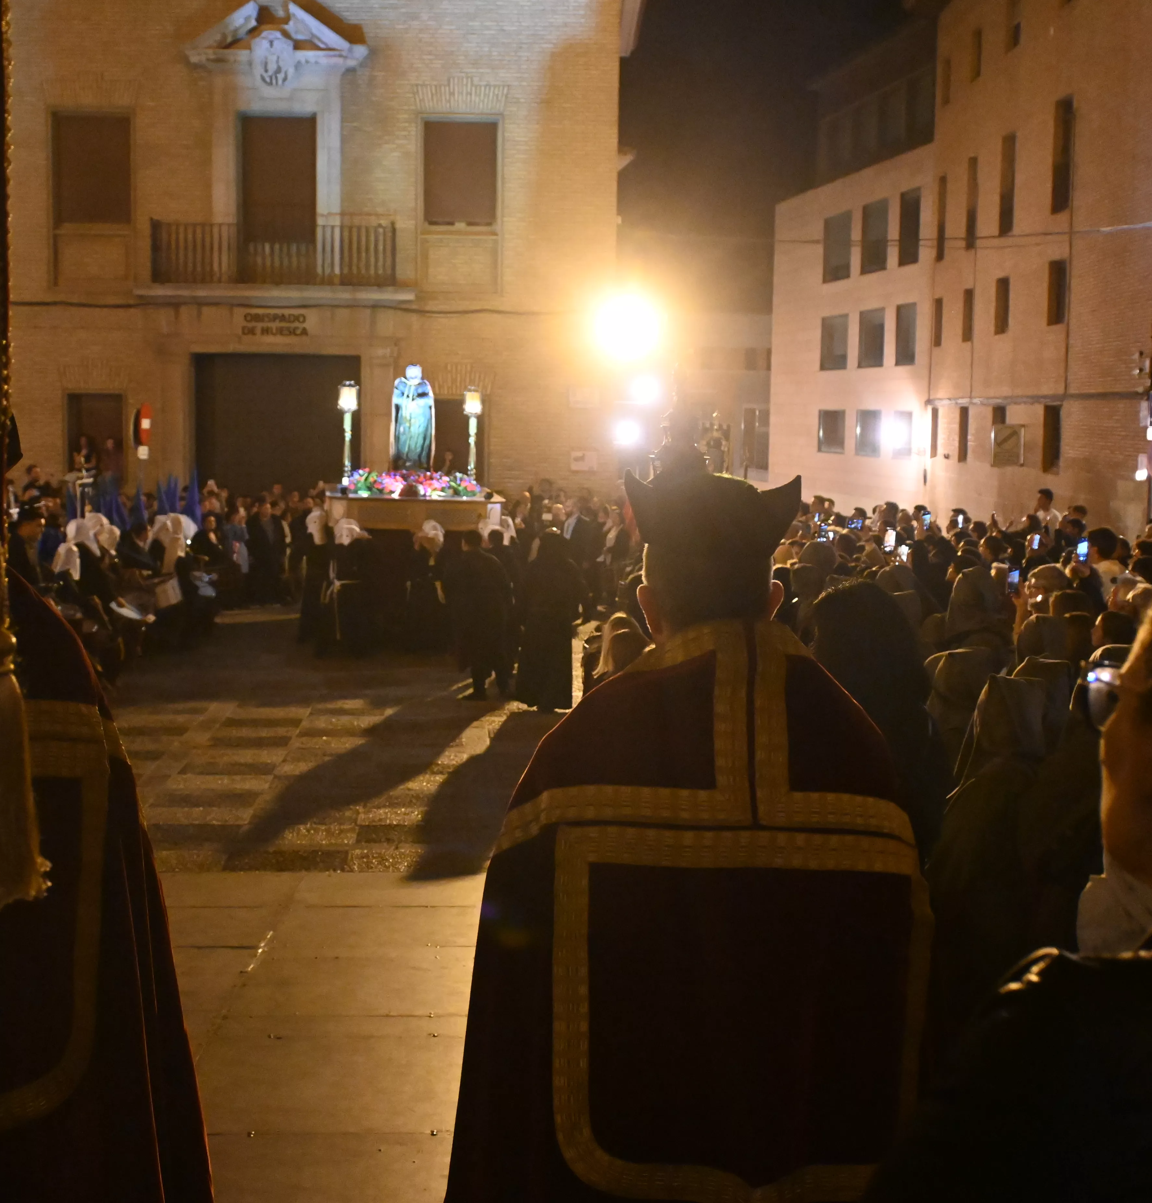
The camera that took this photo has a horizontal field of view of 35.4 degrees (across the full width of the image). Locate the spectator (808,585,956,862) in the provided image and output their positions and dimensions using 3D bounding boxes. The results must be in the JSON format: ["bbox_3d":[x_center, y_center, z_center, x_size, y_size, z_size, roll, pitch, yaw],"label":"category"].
[{"bbox_3d":[0.799,0.761,5.009,0.450,1.640,0.320,-1,6,-11],"label":"spectator"}]

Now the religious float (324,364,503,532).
[{"bbox_3d":[-2.074,-2.054,23.411,2.150,2.020,2.900,0,6,-5],"label":"religious float"}]

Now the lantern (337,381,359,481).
[{"bbox_3d":[-3.060,-2.244,24.102,0.280,1.400,0.280,0,6,-5],"label":"lantern"}]

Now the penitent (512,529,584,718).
[{"bbox_3d":[-0.275,0.186,17.778,0.580,1.740,0.420,-1,6,-17],"label":"penitent"}]

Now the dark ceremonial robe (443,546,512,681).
[{"bbox_3d":[-0.997,0.121,18.369,0.630,1.380,0.420,-2,7,-22],"label":"dark ceremonial robe"}]

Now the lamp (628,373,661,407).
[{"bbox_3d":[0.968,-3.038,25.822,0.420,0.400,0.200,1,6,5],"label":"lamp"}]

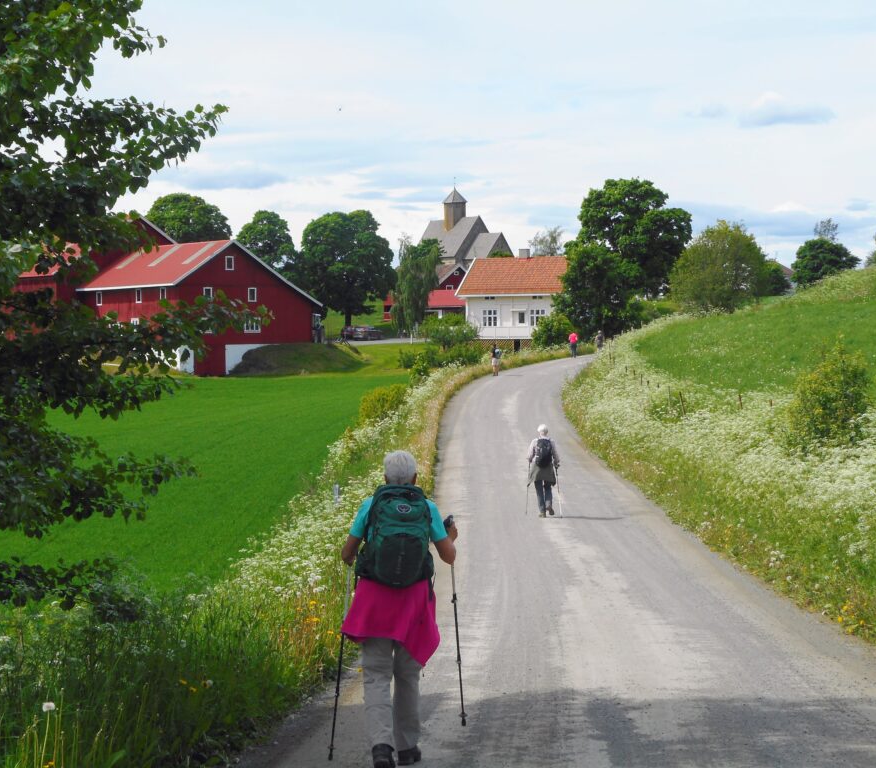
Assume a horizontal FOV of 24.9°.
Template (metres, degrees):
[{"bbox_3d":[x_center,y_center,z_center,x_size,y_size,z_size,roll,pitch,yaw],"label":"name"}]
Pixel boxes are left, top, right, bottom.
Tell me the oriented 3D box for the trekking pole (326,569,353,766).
[{"bbox_3d":[-0.500,1.355,10.500,0.060,1.260,0.060,6,-9,0],"label":"trekking pole"}]

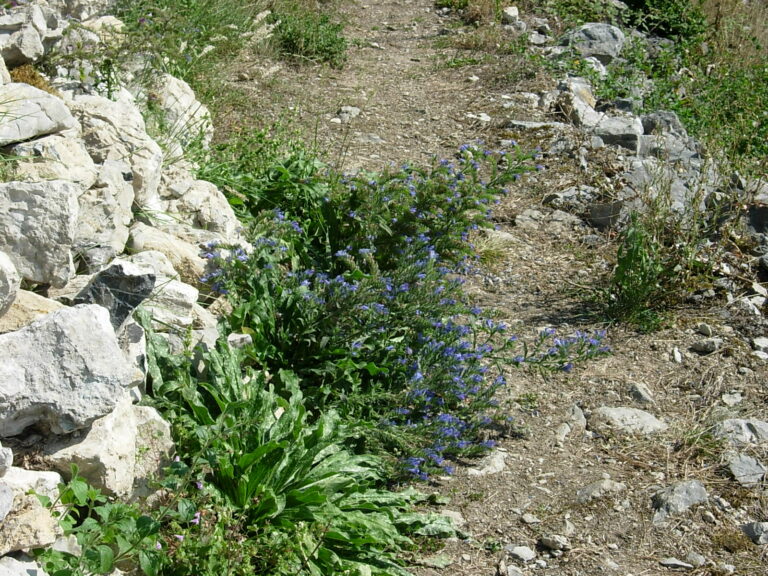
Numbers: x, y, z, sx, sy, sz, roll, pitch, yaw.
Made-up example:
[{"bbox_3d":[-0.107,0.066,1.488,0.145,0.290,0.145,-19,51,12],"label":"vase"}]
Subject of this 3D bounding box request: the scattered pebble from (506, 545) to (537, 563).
[{"bbox_3d":[0.220,0.424,2.554,0.047,0.023,0.037,0,23,0],"label":"scattered pebble"}]

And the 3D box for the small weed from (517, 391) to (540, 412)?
[{"bbox_3d":[0.274,0.217,3.031,0.045,0.031,0.043,0,23,0],"label":"small weed"}]

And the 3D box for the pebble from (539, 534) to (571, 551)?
[{"bbox_3d":[0.276,0.412,2.585,0.050,0.022,0.034,0,23,0],"label":"pebble"}]

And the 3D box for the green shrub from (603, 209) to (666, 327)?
[{"bbox_3d":[0.520,-0.034,3.329,0.140,0.262,0.135,0,23,0],"label":"green shrub"}]

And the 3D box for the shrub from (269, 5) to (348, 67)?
[{"bbox_3d":[-0.250,-0.835,5.281,0.265,0.210,0.240,0,23,0],"label":"shrub"}]

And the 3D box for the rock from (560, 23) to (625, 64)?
[{"bbox_3d":[0.665,-0.780,5.093,0.205,0.135,0.170,0,23,0],"label":"rock"}]

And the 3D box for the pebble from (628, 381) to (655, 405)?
[{"bbox_3d":[0.493,0.202,3.058,0.050,0.038,0.043,0,23,0],"label":"pebble"}]

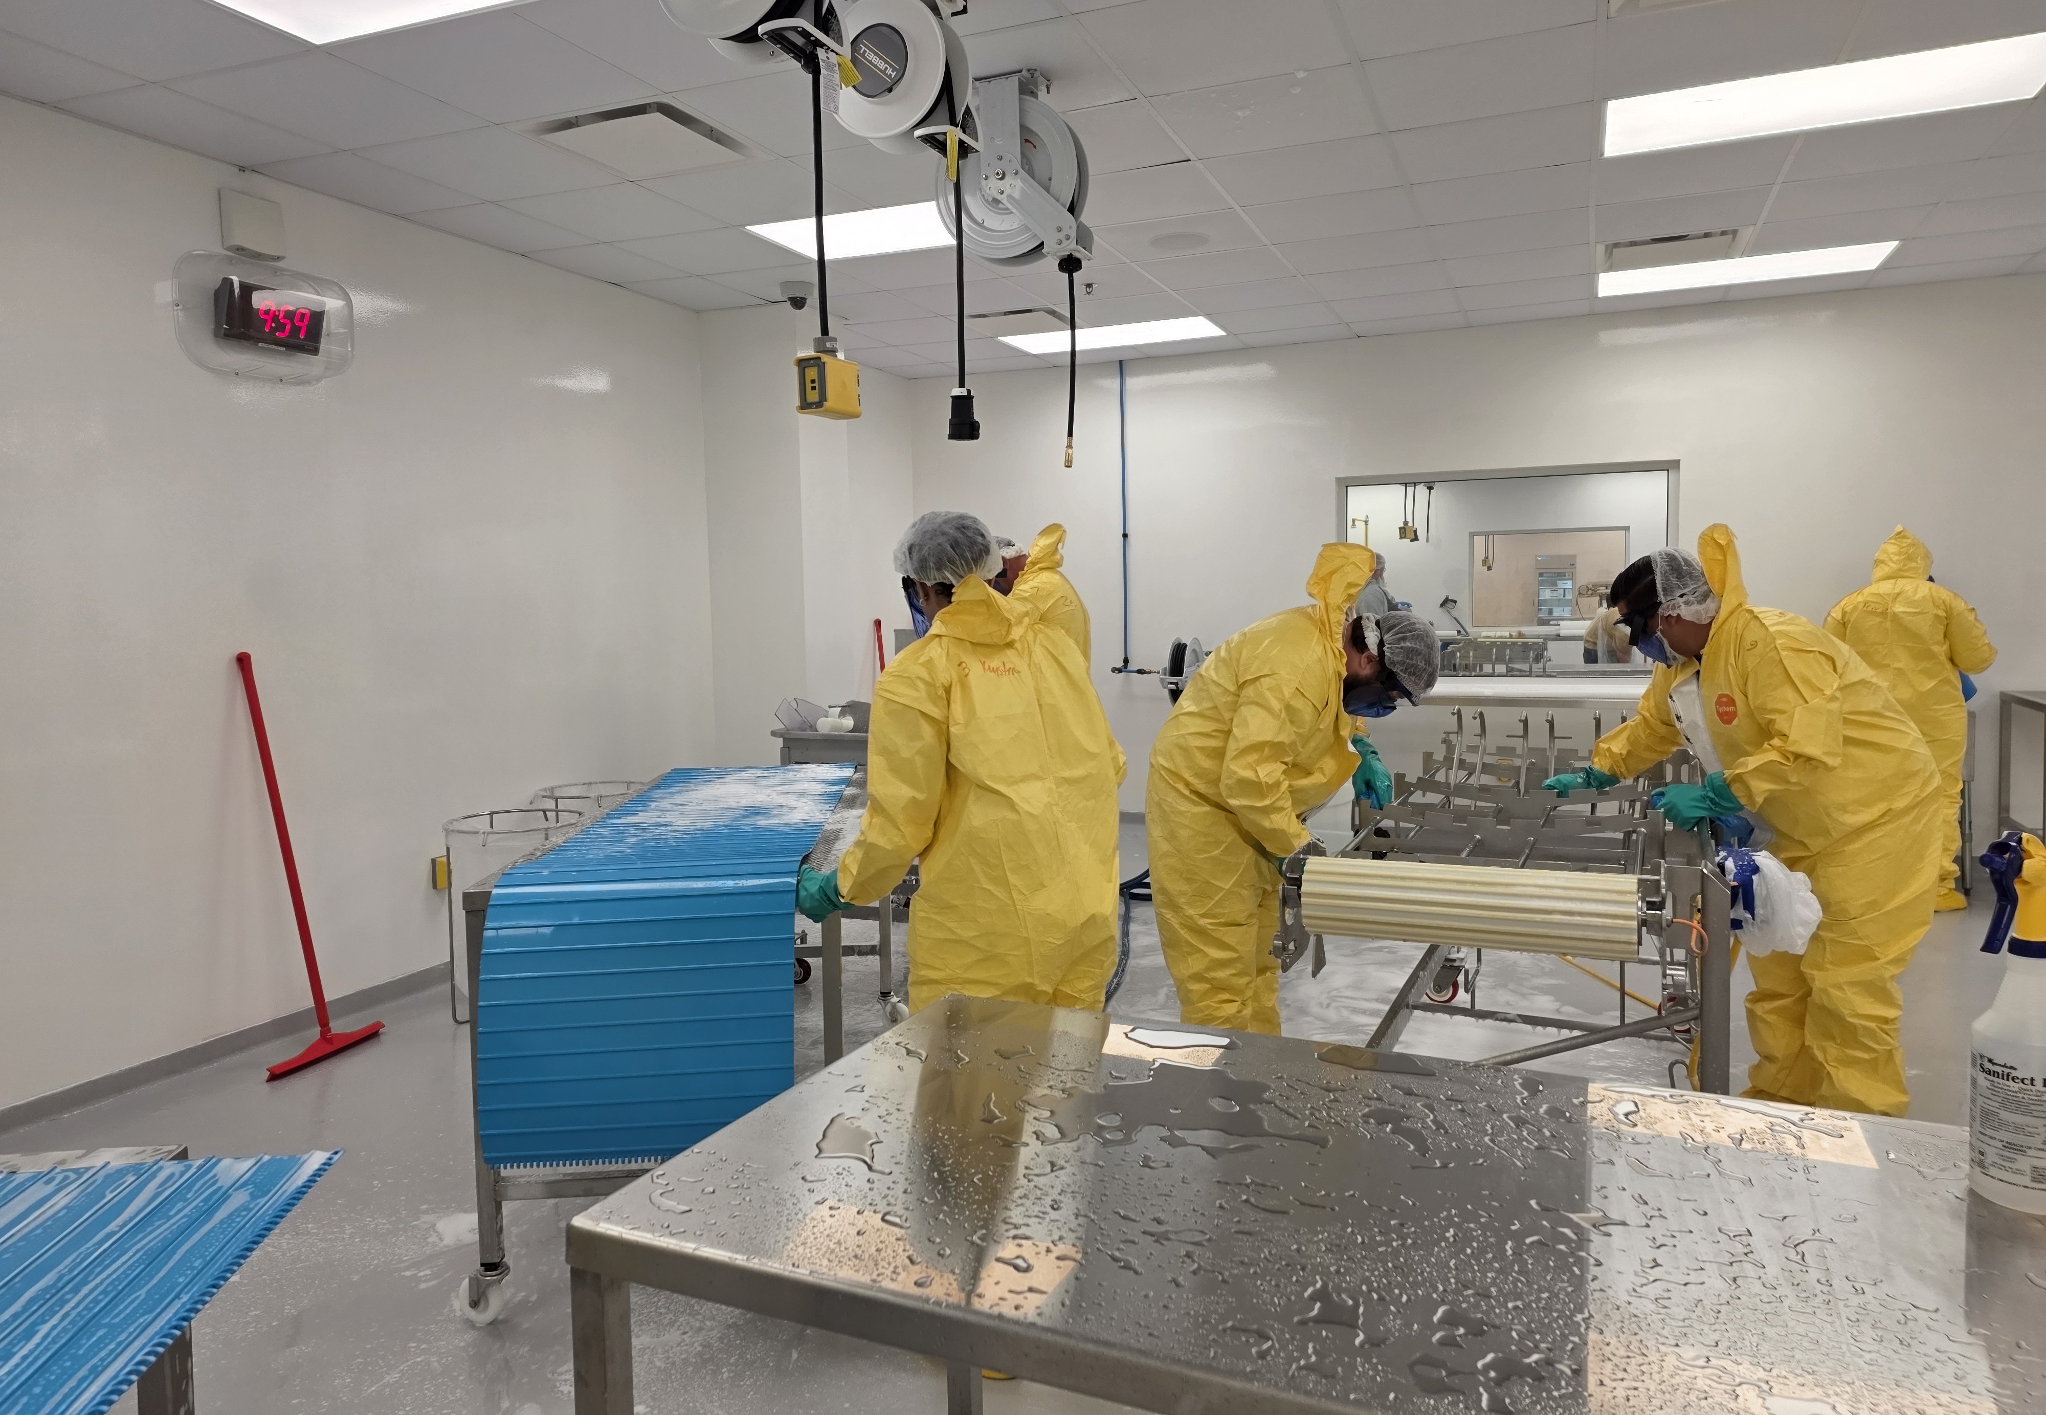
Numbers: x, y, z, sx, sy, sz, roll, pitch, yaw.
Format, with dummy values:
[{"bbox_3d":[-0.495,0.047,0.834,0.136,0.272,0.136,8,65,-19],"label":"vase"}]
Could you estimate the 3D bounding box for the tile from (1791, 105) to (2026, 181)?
[{"bbox_3d":[2.892,-1.871,4.505,0.598,0.020,0.598,1,5,22],"label":"tile"}]

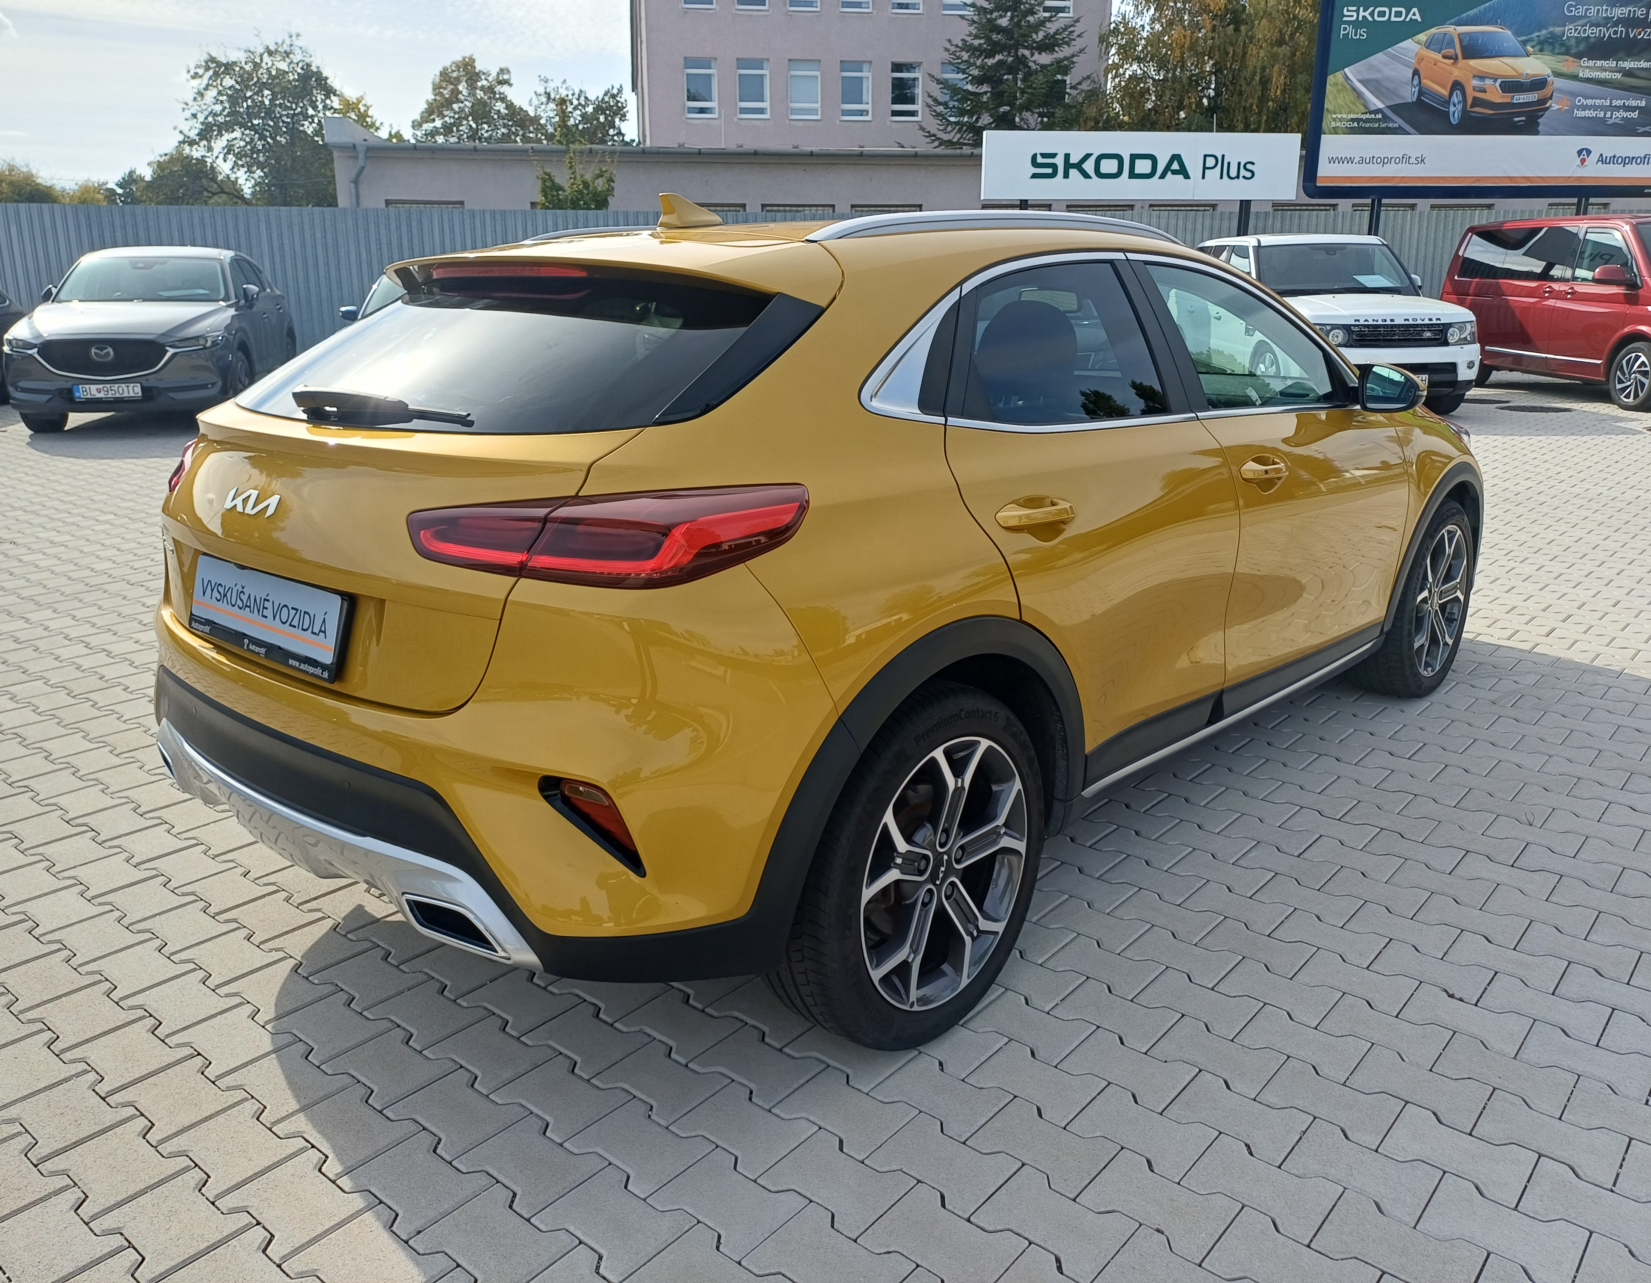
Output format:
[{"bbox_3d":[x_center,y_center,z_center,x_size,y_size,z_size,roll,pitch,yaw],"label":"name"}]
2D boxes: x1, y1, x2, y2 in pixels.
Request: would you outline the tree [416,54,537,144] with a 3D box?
[{"bbox_3d":[-12.717,-16.129,45.672,5.500,10.180,5.500,-4,15,-14],"label":"tree"}]

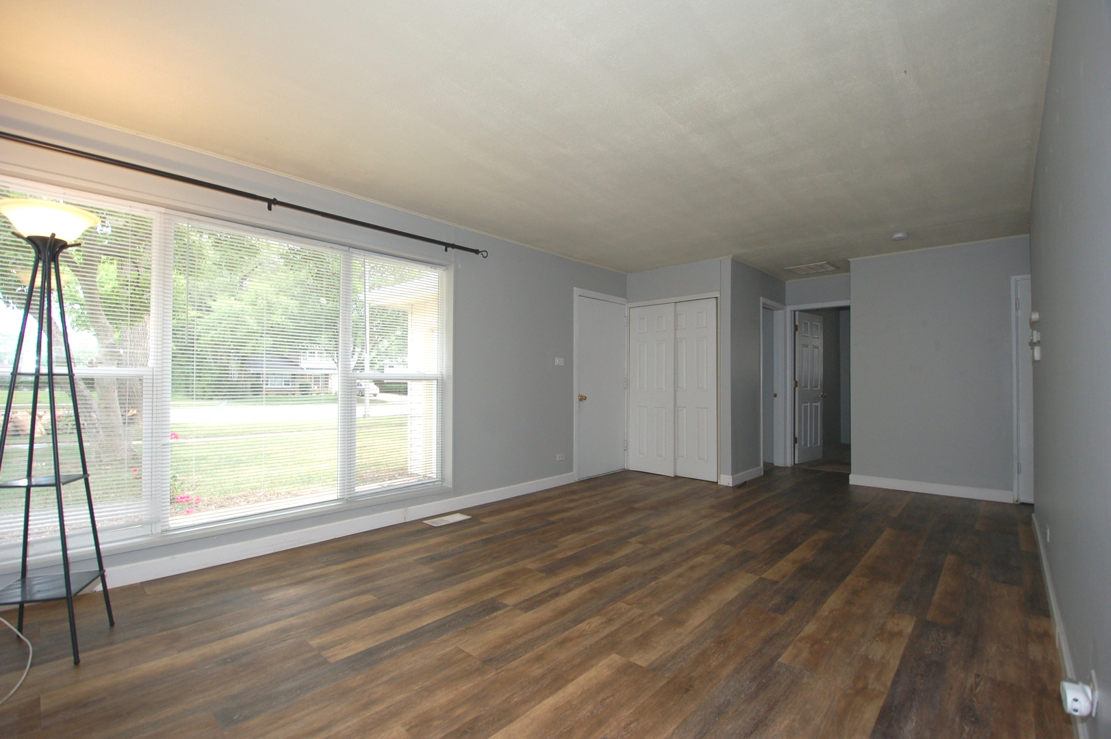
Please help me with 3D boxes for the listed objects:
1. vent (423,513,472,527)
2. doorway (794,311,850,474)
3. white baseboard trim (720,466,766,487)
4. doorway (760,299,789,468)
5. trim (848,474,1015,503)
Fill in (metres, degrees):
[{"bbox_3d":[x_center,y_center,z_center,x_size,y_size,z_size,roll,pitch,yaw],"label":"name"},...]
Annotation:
[{"bbox_3d":[-0.851,1.179,3.646,0.155,0.012,0.325,-1,-2,44],"label":"vent"},{"bbox_3d":[3.421,0.242,5.844,0.730,2.030,0.120,-1,-2,44],"label":"doorway"},{"bbox_3d":[2.095,1.183,5.175,0.135,0.105,0.810,-1,-2,44],"label":"white baseboard trim"},{"bbox_3d":[2.679,0.226,5.777,0.130,2.050,0.810,-1,-2,44],"label":"doorway"},{"bbox_3d":[3.670,1.181,4.609,1.250,0.105,0.020,-1,-2,41],"label":"trim"}]

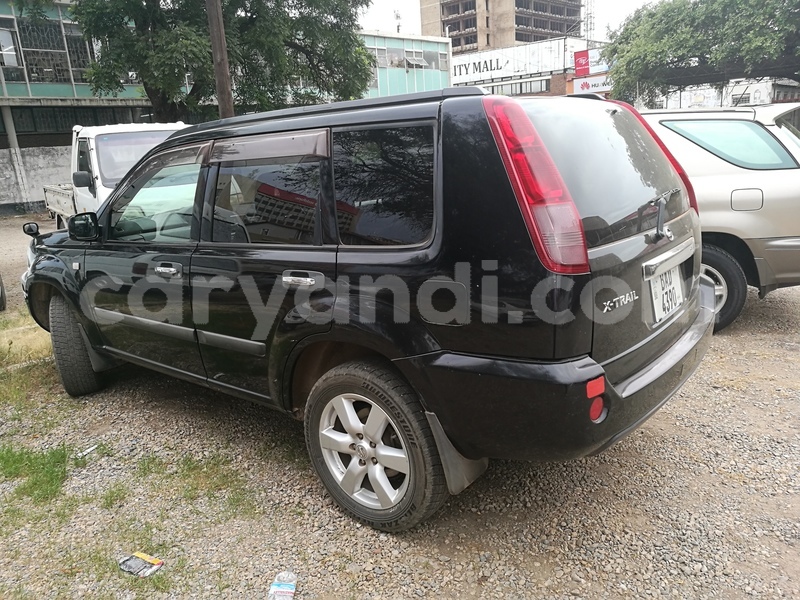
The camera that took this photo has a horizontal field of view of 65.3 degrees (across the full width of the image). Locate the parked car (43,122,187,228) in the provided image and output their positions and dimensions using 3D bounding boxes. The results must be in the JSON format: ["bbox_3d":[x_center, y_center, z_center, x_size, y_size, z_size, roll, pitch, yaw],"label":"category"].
[{"bbox_3d":[-4.190,-1.630,9.720,1.750,2.000,4.800,-13,16,-34],"label":"parked car"}]

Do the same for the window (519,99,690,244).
[{"bbox_3d":[0.837,-0.539,2.384,0.090,0.570,1.150,-35,-10,40],"label":"window"}]

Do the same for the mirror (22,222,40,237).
[{"bbox_3d":[-2.452,-0.473,4.143,0.060,0.085,0.095,5,16,33],"label":"mirror"}]

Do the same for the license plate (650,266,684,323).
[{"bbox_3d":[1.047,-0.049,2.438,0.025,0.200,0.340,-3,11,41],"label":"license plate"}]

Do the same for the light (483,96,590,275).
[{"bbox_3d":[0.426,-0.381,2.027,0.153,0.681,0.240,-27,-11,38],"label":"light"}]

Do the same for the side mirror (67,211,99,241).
[{"bbox_3d":[-1.629,-0.371,3.209,0.090,0.145,0.165,3,15,27],"label":"side mirror"}]

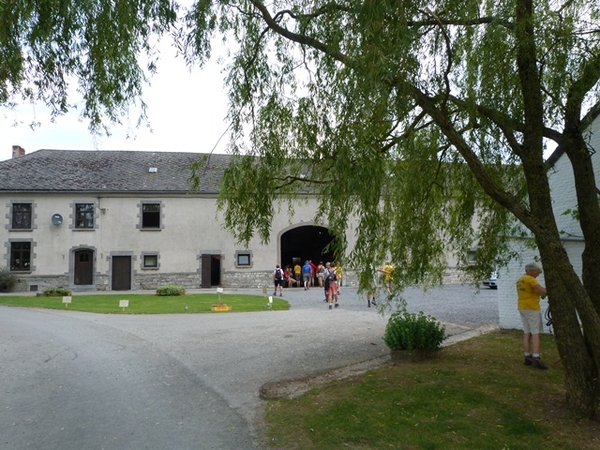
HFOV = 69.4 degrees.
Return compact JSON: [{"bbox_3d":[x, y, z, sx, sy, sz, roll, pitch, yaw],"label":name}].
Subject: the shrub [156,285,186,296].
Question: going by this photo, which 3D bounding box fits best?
[{"bbox_3d":[-7.099,3.632,23.900,1.633,0.573,1.224,0,-4,-9],"label":"shrub"}]

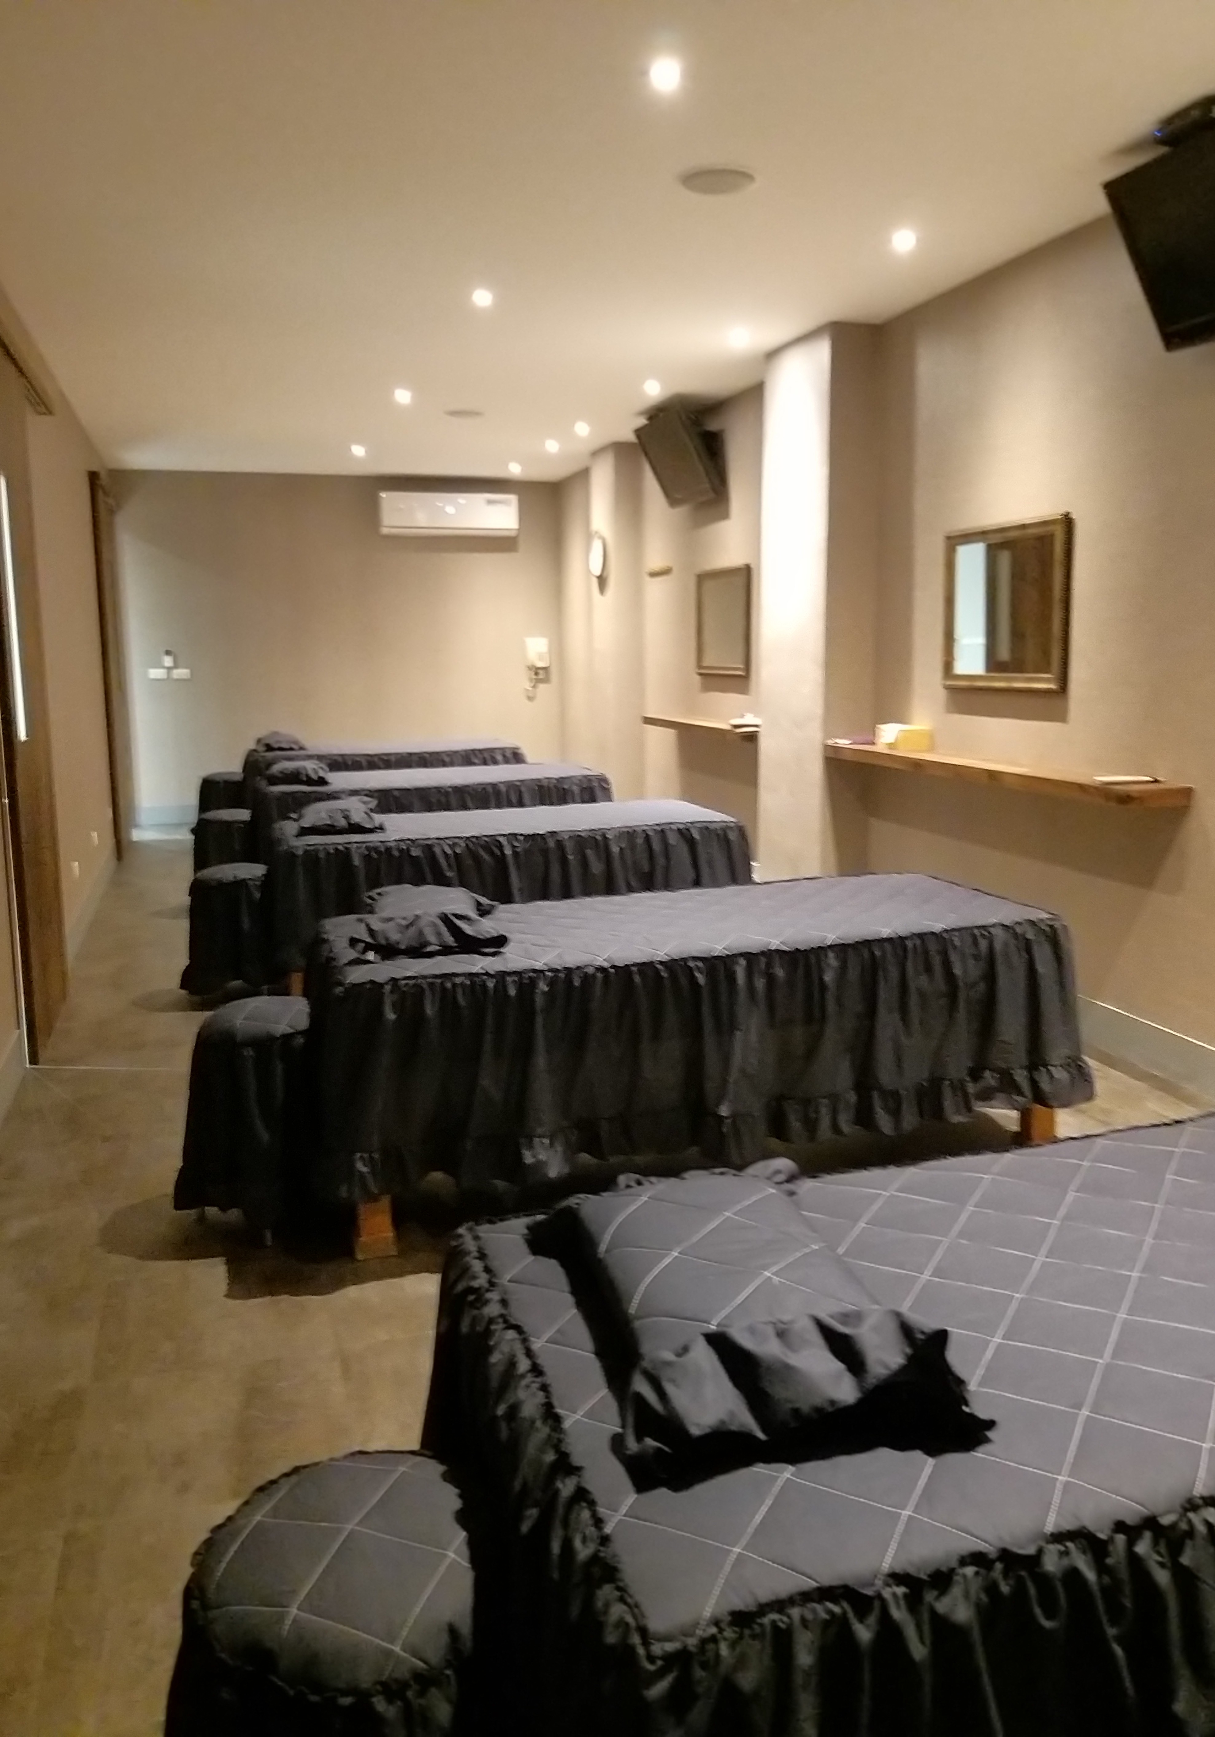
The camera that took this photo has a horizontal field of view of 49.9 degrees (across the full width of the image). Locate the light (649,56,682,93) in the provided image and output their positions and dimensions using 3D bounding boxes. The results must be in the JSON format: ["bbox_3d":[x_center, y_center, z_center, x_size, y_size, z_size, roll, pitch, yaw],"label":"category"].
[{"bbox_3d":[0.131,-1.806,2.965,0.080,0.045,0.080,-1,10,0],"label":"light"}]

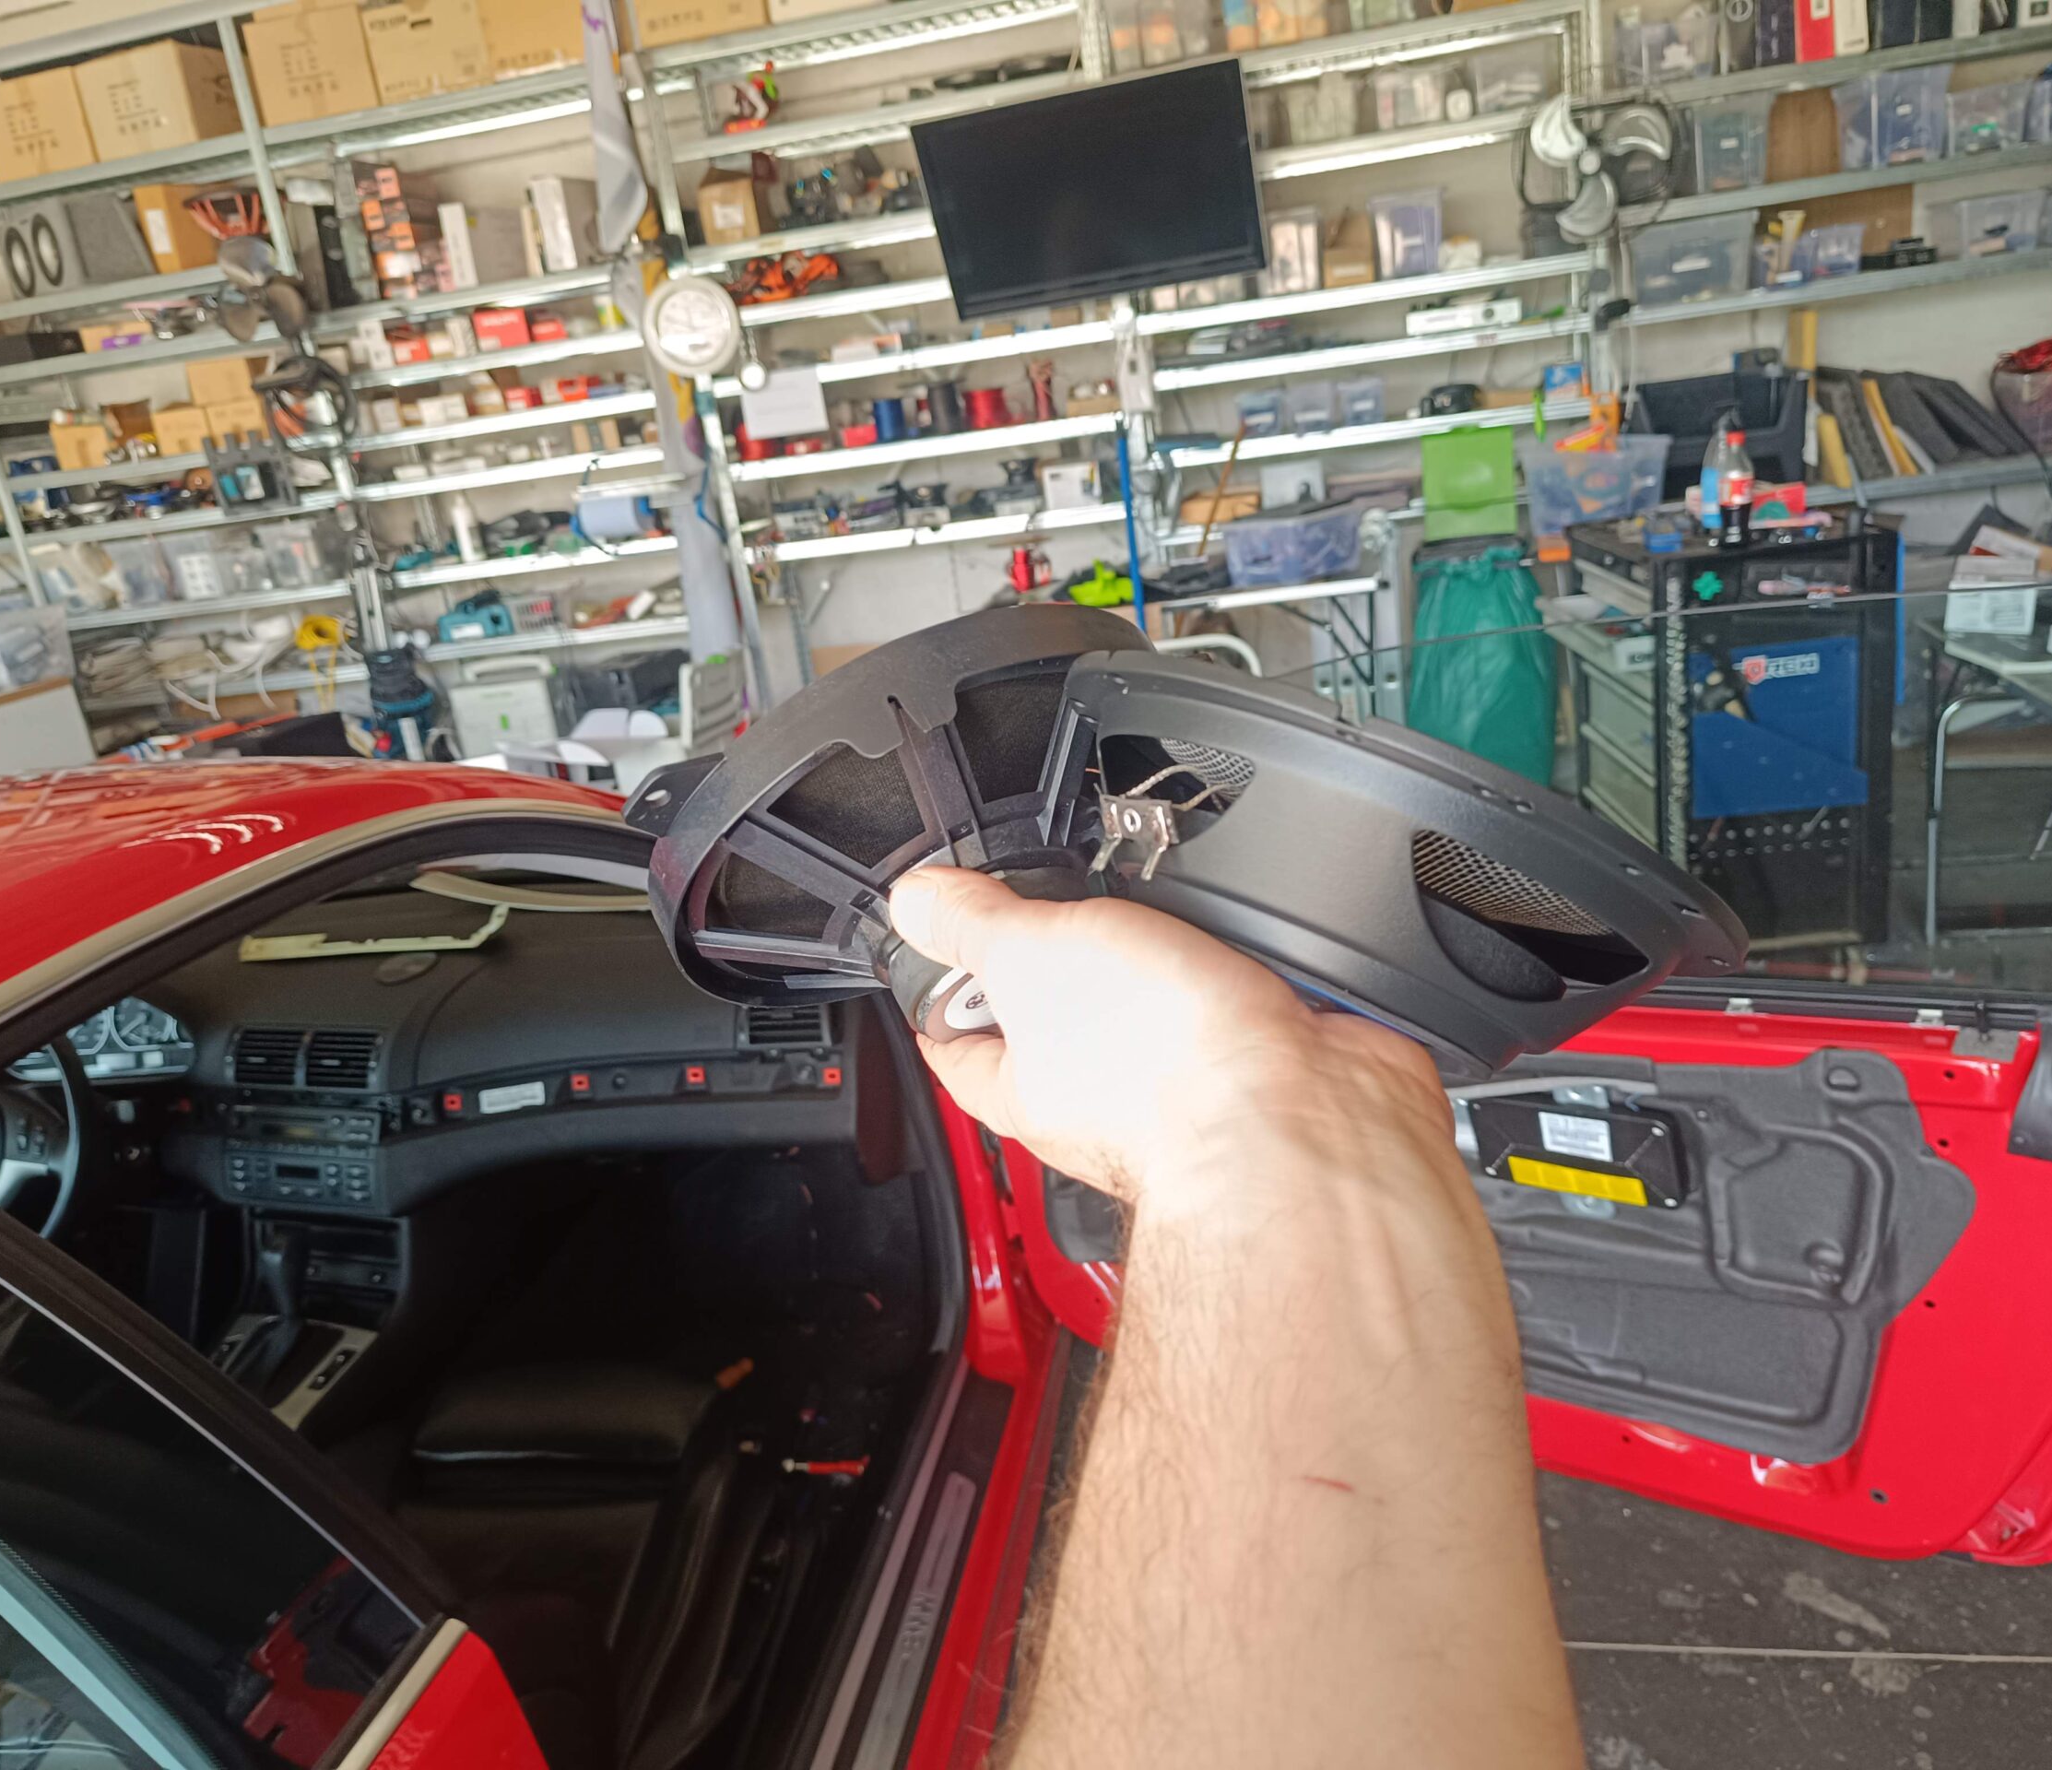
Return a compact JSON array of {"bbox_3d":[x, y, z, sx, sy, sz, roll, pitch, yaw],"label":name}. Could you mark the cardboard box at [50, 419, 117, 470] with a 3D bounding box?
[{"bbox_3d":[-2.912,-1.392,5.151,0.192,0.132,0.150,-4,18,13],"label":"cardboard box"}]

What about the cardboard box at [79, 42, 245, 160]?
[{"bbox_3d":[-2.529,-2.306,4.876,0.337,0.261,0.360,-4,18,13],"label":"cardboard box"}]

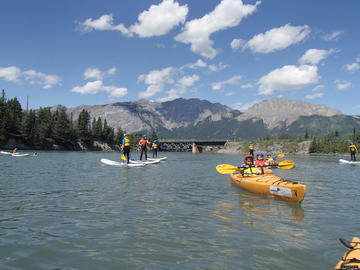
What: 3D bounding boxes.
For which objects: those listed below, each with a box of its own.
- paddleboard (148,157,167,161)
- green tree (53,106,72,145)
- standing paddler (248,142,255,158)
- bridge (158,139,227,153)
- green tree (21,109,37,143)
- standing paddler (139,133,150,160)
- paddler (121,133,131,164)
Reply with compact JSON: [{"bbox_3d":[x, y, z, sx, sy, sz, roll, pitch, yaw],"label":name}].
[{"bbox_3d":[-1.933,2.078,24.800,0.780,0.200,3.100,3,-4,-37],"label":"paddleboard"},{"bbox_3d":[-37.122,-2.843,92.000,5.800,12.300,5.800,0,-3,0],"label":"green tree"},{"bbox_3d":[6.771,1.520,27.500,0.580,1.740,0.480,1,-3,-9],"label":"standing paddler"},{"bbox_3d":[4.533,4.863,120.000,29.500,5.100,5.000,0,-3,0],"label":"bridge"},{"bbox_3d":[-44.742,-2.658,86.000,4.600,10.400,4.600,0,-3,0],"label":"green tree"},{"bbox_3d":[-2.328,0.826,19.100,0.700,1.720,0.500,2,-3,-30],"label":"standing paddler"},{"bbox_3d":[-3.069,0.777,16.400,0.500,1.740,0.600,-2,-4,44],"label":"paddler"}]

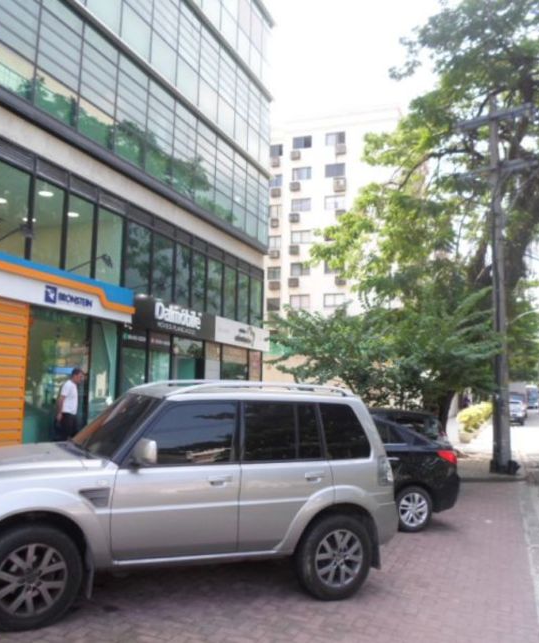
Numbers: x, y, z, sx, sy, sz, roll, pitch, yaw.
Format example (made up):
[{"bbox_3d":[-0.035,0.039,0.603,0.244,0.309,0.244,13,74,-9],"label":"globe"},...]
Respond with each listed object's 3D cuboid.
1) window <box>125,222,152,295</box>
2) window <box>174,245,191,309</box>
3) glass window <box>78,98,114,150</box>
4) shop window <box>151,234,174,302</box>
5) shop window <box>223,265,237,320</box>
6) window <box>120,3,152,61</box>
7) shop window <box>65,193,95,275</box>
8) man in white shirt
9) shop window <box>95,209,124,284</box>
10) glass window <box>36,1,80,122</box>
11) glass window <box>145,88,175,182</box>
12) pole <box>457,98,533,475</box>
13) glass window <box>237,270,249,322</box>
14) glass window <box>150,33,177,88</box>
[{"bbox_3d":[-3.312,-1.522,15.580,0.120,1.850,1.100,-2,-8,23],"label":"window"},{"bbox_3d":[-2.555,-1.360,18.314,0.100,1.775,0.933,-2,-8,23],"label":"window"},{"bbox_3d":[-4.086,-4.669,14.688,0.100,0.800,1.290,-2,-8,23],"label":"glass window"},{"bbox_3d":[-2.979,-1.496,17.346,0.100,1.775,1.094,-2,-8,23],"label":"shop window"},{"bbox_3d":[-1.281,-0.902,20.392,0.120,1.850,1.050,-2,-8,23],"label":"shop window"},{"bbox_3d":[-3.490,-7.612,16.313,0.100,1.019,1.252,-2,-8,23],"label":"window"},{"bbox_3d":[-4.347,-1.971,14.221,0.100,1.710,0.969,-2,-8,23],"label":"shop window"},{"bbox_3d":[-3.388,1.639,10.394,0.360,1.730,0.500,0,-7,5],"label":"man in white shirt"},{"bbox_3d":[-3.914,-1.837,15.212,0.100,1.696,1.104,-2,-8,23],"label":"shop window"},{"bbox_3d":[-4.596,-5.722,13.597,0.100,2.581,1.265,-2,-8,23],"label":"glass window"},{"bbox_3d":[-3.016,-5.212,17.208,0.100,2.581,1.290,-2,-8,23],"label":"glass window"},{"bbox_3d":[5.493,-1.027,14.855,1.850,9.100,0.450,-3,-8,30],"label":"pole"},{"bbox_3d":[-0.892,-0.784,21.312,0.120,1.850,1.000,-2,-8,23],"label":"glass window"},{"bbox_3d":[-2.964,-7.442,17.515,0.100,1.019,1.290,-2,-8,23],"label":"glass window"}]

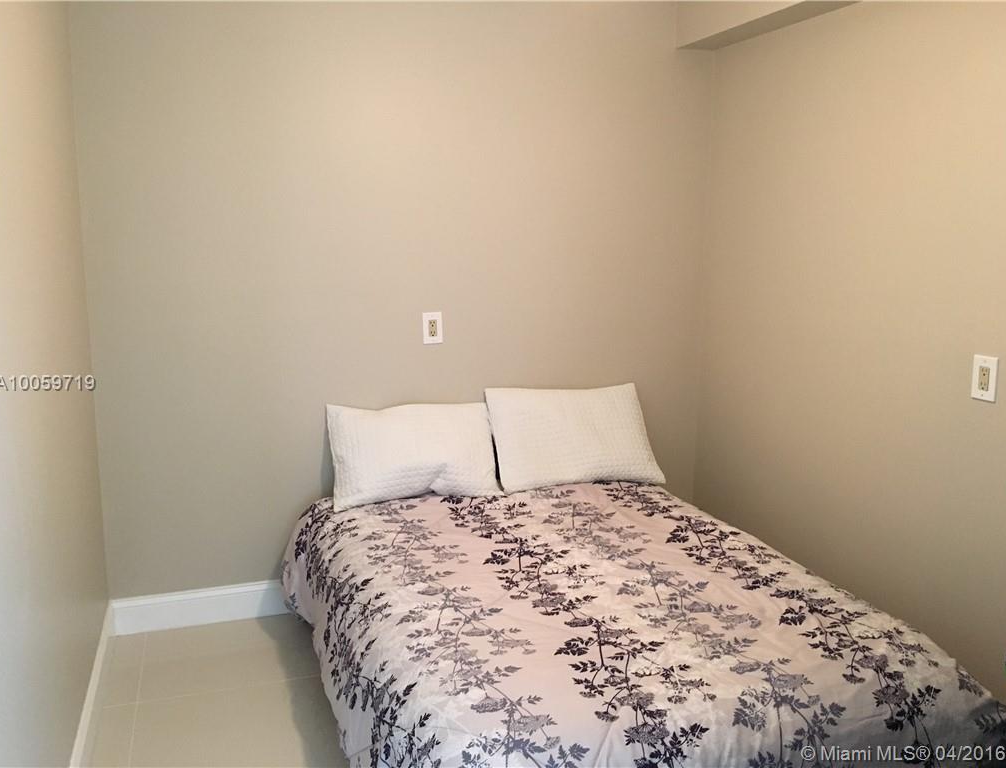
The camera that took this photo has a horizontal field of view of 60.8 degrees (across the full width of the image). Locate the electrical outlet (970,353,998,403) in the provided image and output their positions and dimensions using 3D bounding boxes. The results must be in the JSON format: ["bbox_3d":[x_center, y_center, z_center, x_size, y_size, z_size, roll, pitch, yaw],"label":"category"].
[{"bbox_3d":[1.344,-0.018,2.397,0.009,0.123,0.079,-3,11,-19],"label":"electrical outlet"}]

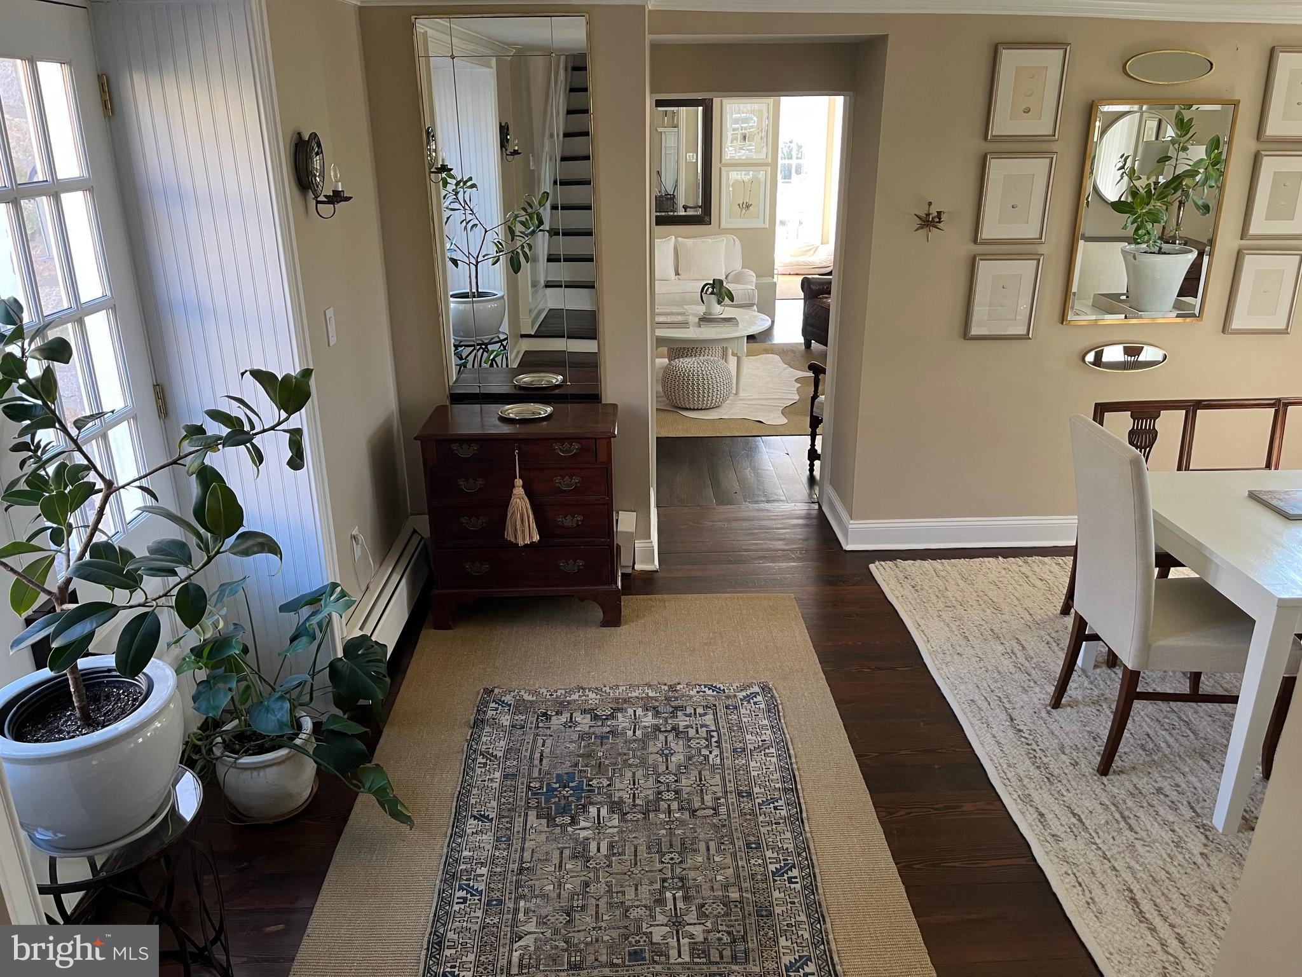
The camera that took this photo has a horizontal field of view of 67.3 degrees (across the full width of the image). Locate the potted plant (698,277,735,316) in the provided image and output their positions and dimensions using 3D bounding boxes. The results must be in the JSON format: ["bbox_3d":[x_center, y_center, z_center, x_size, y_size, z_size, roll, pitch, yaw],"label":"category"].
[{"bbox_3d":[0.513,-1.481,7.612,0.270,0.270,0.230,-1,21,-2],"label":"potted plant"}]

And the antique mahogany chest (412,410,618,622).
[{"bbox_3d":[-0.505,0.106,3.978,0.762,0.802,0.450,-1,21,-2],"label":"antique mahogany chest"}]

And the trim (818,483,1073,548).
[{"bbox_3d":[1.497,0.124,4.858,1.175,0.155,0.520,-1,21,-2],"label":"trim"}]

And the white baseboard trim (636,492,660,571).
[{"bbox_3d":[-0.027,0.181,4.719,0.108,0.155,0.690,-1,21,-2],"label":"white baseboard trim"}]

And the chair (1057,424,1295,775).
[{"bbox_3d":[1.642,0.330,3.050,0.620,1.025,0.480,-1,21,-2],"label":"chair"}]

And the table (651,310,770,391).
[{"bbox_3d":[0.287,-1.059,7.547,1.270,0.475,1.270,-1,21,-2],"label":"table"}]

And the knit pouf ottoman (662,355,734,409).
[{"bbox_3d":[0.328,-0.735,6.845,0.504,0.350,0.505,-1,21,-2],"label":"knit pouf ottoman"}]

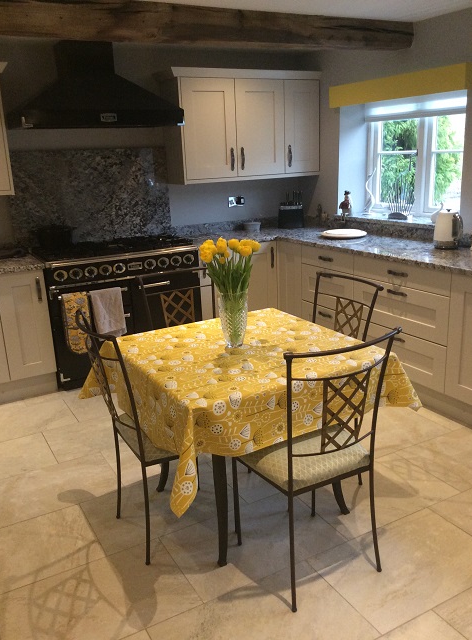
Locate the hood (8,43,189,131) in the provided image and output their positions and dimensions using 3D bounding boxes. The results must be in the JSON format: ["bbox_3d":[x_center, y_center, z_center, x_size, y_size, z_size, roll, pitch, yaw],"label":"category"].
[{"bbox_3d":[-0.977,-1.620,4.059,1.110,0.575,0.520,-11,18,-27],"label":"hood"}]

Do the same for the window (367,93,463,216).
[{"bbox_3d":[1.376,-1.200,4.383,0.080,0.865,1.185,-11,18,-27],"label":"window"}]

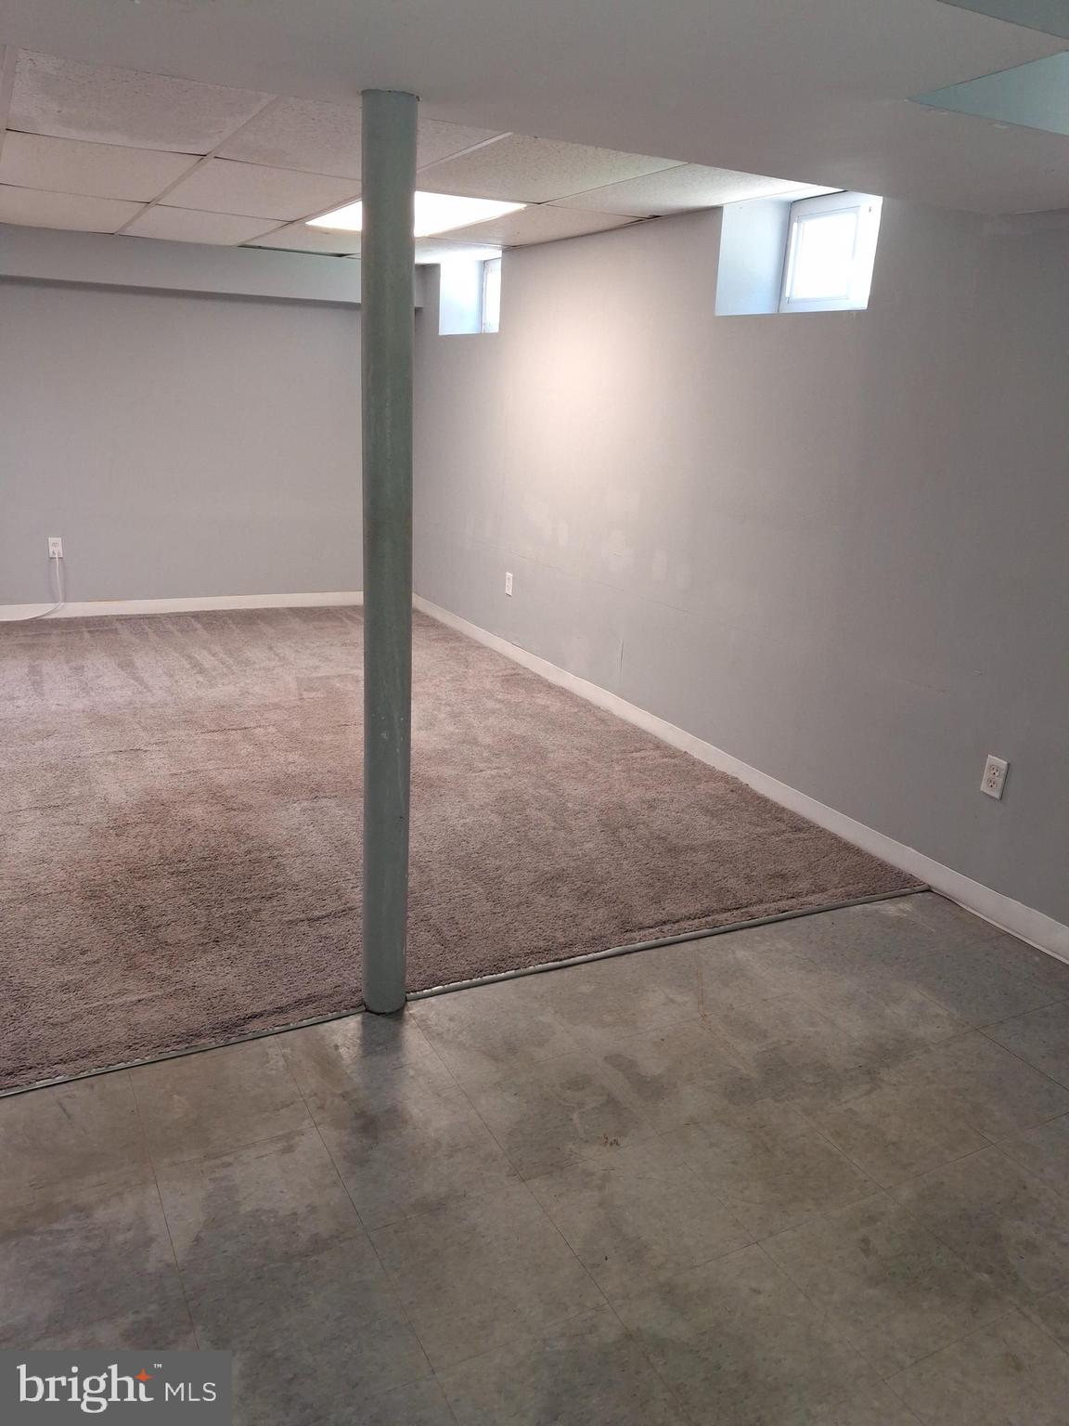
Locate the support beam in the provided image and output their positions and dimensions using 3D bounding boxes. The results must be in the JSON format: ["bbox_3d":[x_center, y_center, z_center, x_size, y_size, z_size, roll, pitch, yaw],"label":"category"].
[{"bbox_3d":[-0.311,-0.220,2.174,0.101,1.908,0.101,3,17,-1],"label":"support beam"}]

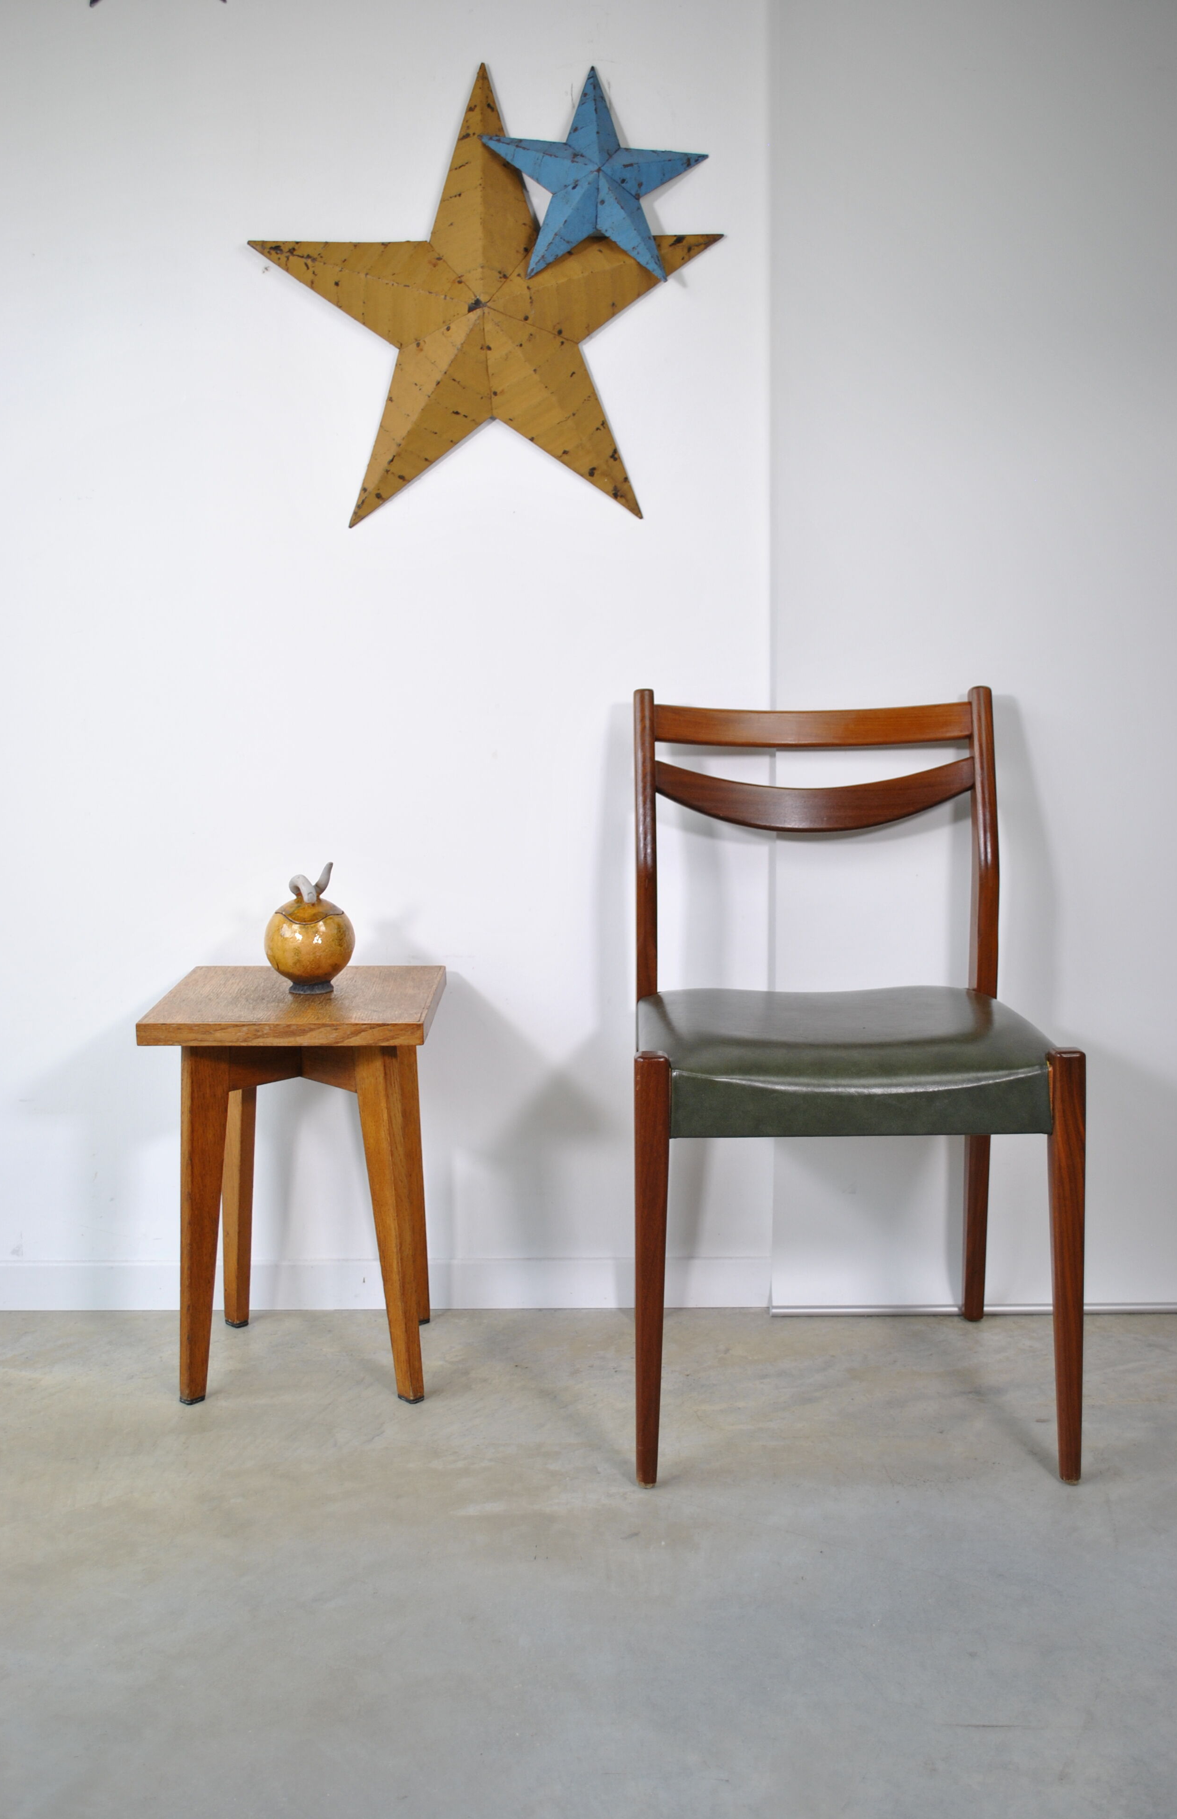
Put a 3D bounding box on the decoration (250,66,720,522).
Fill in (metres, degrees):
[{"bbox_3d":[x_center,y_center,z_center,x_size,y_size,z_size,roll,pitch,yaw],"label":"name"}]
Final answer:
[{"bbox_3d":[-0.128,-0.770,2.285,0.591,0.569,0.081,0,7,0],"label":"decoration"}]

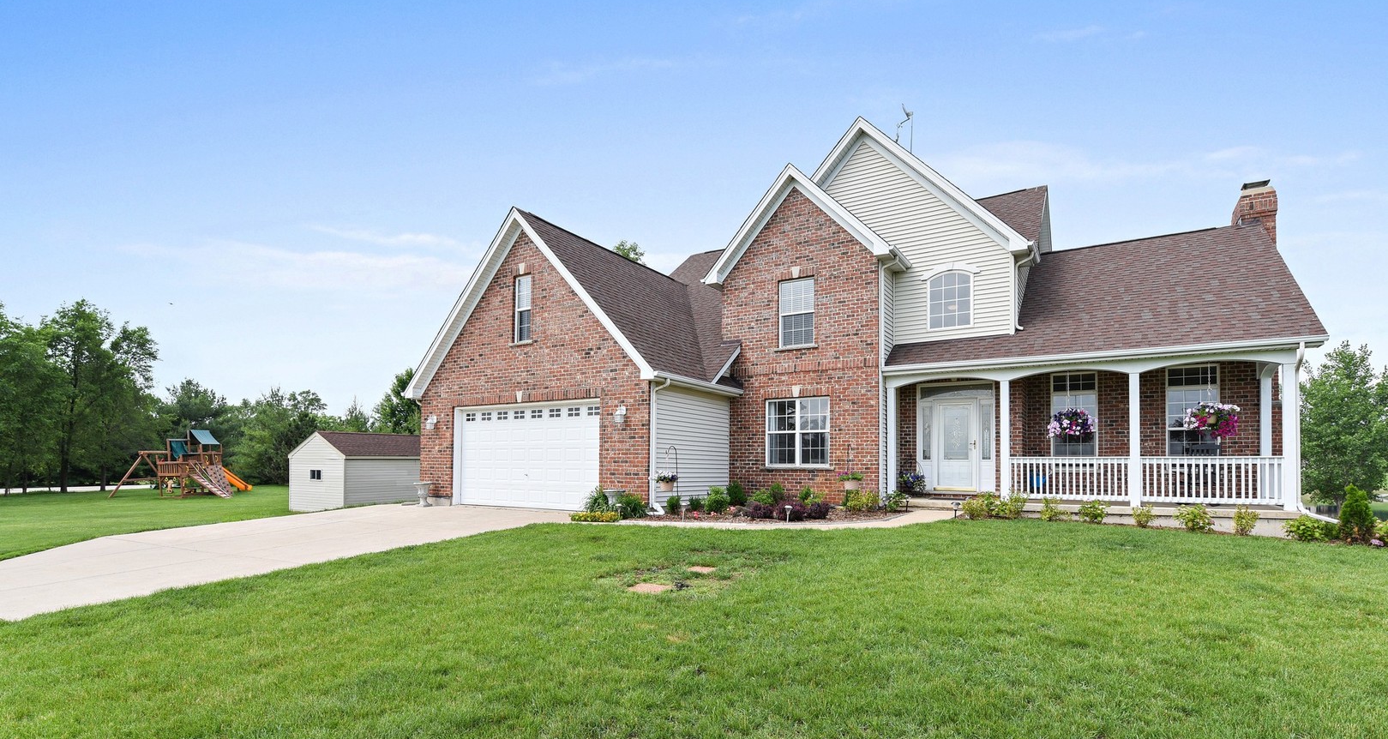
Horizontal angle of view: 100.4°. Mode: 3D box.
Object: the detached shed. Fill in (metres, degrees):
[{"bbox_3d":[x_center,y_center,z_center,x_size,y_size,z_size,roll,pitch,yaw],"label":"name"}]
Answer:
[{"bbox_3d":[-12.880,4.040,23.250,3.800,2.950,4.400,-3,-5,31],"label":"detached shed"}]

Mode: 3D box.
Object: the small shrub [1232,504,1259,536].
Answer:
[{"bbox_3d":[9.922,2.711,10.400,0.400,0.560,0.400,-2,-5,29],"label":"small shrub"}]

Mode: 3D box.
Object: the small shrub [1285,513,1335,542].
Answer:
[{"bbox_3d":[9.946,2.551,9.350,0.560,0.430,0.620,4,-6,-43],"label":"small shrub"}]

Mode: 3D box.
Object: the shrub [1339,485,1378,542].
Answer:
[{"bbox_3d":[10.792,2.335,9.400,0.450,0.890,0.450,4,-6,-41],"label":"shrub"}]

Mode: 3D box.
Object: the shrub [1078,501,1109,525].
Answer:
[{"bbox_3d":[7.909,2.834,11.450,0.550,0.500,0.520,-2,-5,29],"label":"shrub"}]

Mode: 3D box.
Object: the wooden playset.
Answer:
[{"bbox_3d":[-28.000,5.120,31.900,5.000,3.600,4.300,2,-5,-20],"label":"wooden playset"}]

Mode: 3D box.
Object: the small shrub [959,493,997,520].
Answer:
[{"bbox_3d":[6.114,2.941,12.450,0.700,0.570,0.640,-2,-5,29],"label":"small shrub"}]

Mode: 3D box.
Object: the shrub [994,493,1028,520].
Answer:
[{"bbox_3d":[6.661,2.882,12.150,0.620,0.590,0.580,-2,-5,29],"label":"shrub"}]

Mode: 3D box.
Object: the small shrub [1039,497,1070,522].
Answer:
[{"bbox_3d":[6.638,2.576,10.650,0.490,0.430,0.460,-3,-5,32],"label":"small shrub"}]

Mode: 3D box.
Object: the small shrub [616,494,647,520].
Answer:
[{"bbox_3d":[-1.359,2.965,12.500,0.660,0.580,0.620,0,-4,0],"label":"small shrub"}]

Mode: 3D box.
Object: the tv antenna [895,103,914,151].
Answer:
[{"bbox_3d":[6.109,-6.978,16.800,0.550,1.450,0.500,0,-4,6],"label":"tv antenna"}]

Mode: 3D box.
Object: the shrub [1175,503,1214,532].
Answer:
[{"bbox_3d":[9.256,2.749,10.700,0.580,0.540,0.550,-2,-5,29],"label":"shrub"}]

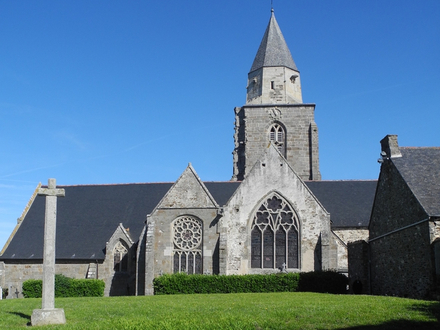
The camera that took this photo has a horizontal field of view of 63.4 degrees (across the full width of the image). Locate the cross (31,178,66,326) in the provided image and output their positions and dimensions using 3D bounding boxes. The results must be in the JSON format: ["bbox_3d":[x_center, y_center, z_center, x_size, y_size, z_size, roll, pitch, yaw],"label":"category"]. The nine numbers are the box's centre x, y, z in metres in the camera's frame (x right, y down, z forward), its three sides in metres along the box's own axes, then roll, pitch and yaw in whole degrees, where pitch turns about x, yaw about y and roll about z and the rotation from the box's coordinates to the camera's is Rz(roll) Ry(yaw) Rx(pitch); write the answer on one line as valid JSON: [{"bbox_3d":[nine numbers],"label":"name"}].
[{"bbox_3d":[-3.950,1.957,8.302,0.730,3.200,0.600,-1,-11,6],"label":"cross"}]

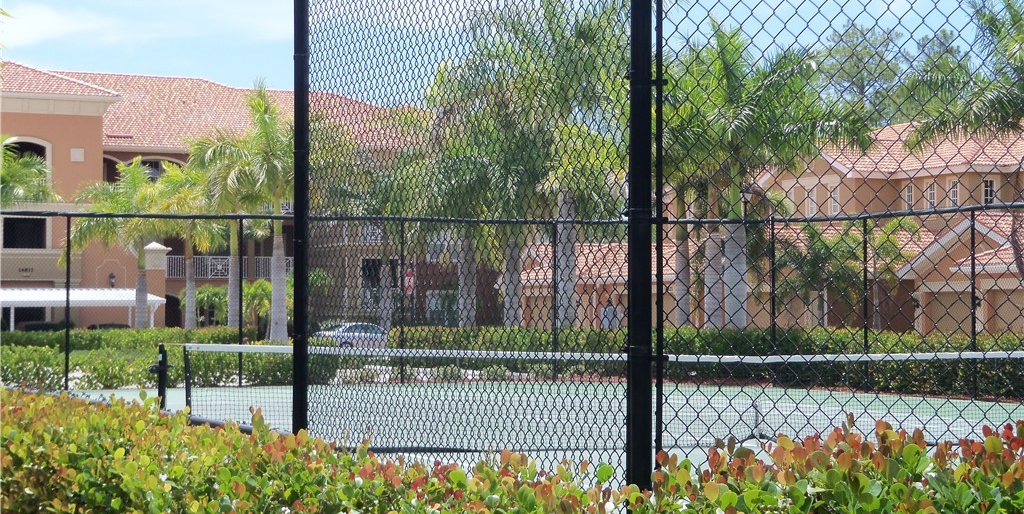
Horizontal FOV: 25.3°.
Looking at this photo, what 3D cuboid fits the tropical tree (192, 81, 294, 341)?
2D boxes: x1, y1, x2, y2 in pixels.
[{"bbox_3d":[-7.467,-1.091,69.000,4.400,8.500,4.400,0,-1,0],"label":"tropical tree"}]

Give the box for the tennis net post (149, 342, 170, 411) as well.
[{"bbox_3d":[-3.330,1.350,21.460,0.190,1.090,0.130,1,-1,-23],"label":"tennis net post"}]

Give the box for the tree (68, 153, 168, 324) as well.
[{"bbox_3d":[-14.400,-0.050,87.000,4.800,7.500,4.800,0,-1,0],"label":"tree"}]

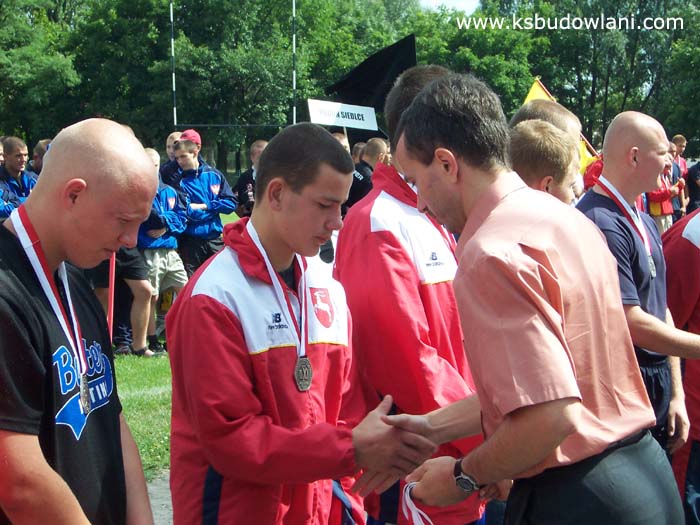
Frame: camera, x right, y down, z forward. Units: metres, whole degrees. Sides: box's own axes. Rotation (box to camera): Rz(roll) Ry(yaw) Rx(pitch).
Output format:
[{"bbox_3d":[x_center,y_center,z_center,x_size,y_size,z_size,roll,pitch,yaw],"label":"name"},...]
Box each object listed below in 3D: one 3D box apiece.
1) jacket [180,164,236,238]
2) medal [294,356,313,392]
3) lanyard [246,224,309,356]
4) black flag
[{"bbox_3d":[-1.180,-0.513,14.900,0.500,0.640,0.320,1,4,18],"label":"jacket"},{"bbox_3d":[-0.086,0.208,3.330,0.044,0.065,0.007,-3,4,-38],"label":"medal"},{"bbox_3d":[-0.137,0.051,3.400,0.140,0.265,0.170,-4,5,-40],"label":"lanyard"},{"bbox_3d":[0.181,-1.482,14.500,0.760,0.740,0.250,0,4,5],"label":"black flag"}]

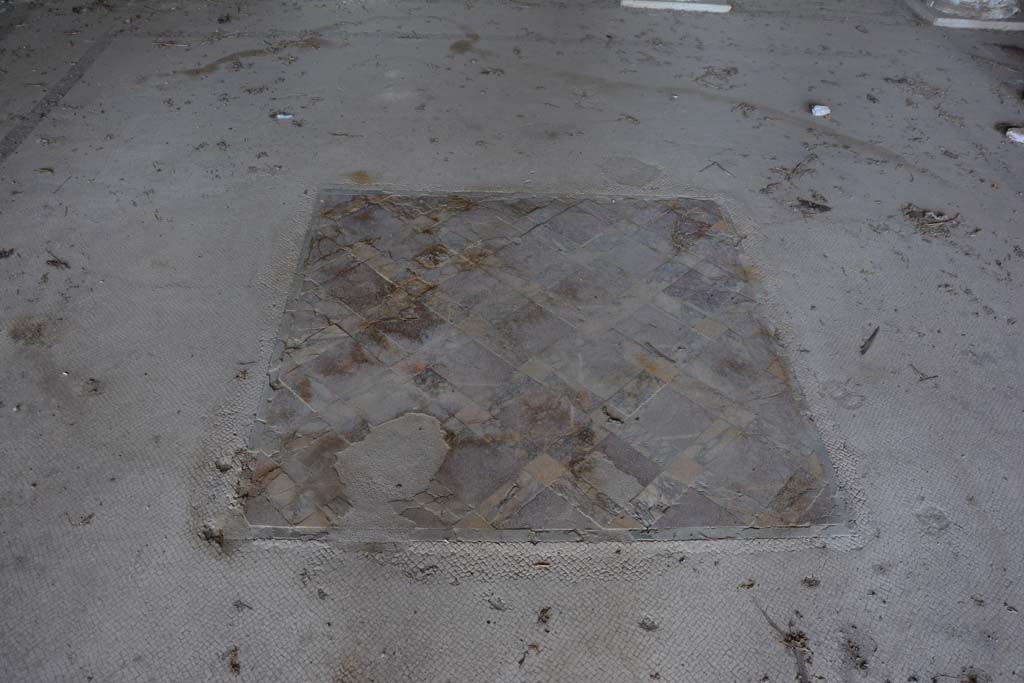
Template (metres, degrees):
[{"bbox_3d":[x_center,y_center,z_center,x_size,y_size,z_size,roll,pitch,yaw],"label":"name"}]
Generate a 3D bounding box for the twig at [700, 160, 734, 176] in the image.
[{"bbox_3d":[0.815,-0.691,3.037,0.144,0.014,0.104,10,44,6],"label":"twig"}]

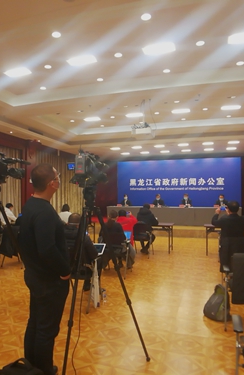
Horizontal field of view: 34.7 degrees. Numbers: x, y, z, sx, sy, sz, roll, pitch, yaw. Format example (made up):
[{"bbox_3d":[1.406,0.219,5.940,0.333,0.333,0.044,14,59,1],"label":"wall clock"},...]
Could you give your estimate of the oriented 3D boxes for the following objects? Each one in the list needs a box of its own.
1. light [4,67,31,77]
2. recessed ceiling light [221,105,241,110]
[{"bbox_3d":[-2.124,-2.342,7.951,0.550,0.060,0.360,-2,-1,14],"label":"light"},{"bbox_3d":[3.255,-2.366,11.593,0.560,0.060,0.380,-2,-1,14],"label":"recessed ceiling light"}]

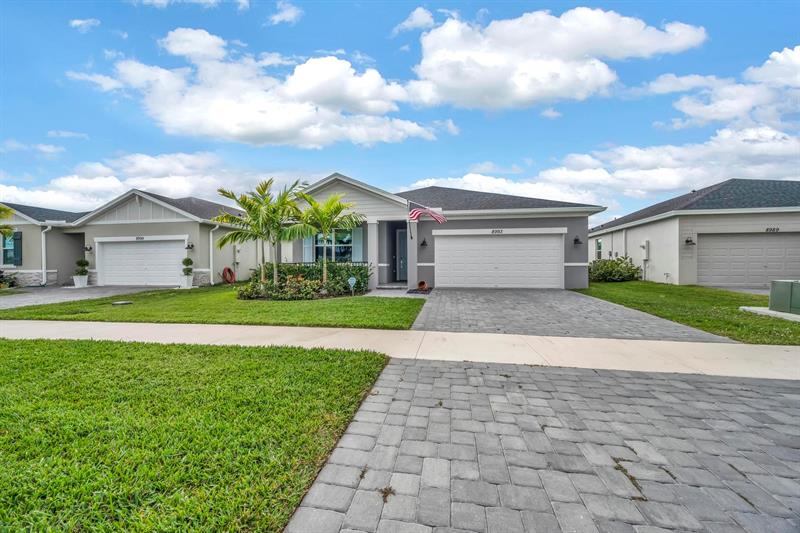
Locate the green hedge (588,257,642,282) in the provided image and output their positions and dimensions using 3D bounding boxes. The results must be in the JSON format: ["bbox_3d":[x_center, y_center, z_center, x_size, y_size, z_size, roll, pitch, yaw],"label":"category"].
[{"bbox_3d":[10.500,0.170,15.600,2.600,1.220,1.350,0,0,10],"label":"green hedge"}]

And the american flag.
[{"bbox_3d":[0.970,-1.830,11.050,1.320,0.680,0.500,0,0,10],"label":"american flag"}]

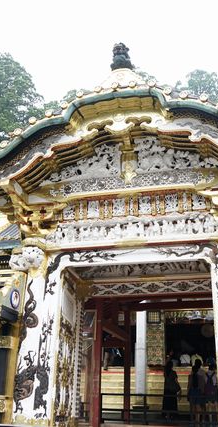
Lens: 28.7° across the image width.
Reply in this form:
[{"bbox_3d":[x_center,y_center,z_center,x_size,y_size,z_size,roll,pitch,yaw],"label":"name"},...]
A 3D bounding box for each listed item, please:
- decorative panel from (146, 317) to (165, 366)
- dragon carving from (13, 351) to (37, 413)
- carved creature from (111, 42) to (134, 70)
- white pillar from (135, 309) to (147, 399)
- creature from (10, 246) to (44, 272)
[{"bbox_3d":[1.805,4.878,16.316,0.734,1.776,0.080,-6,-24,18],"label":"decorative panel"},{"bbox_3d":[-1.172,2.353,5.977,0.330,0.820,0.100,-5,-22,16],"label":"dragon carving"},{"bbox_3d":[0.221,-2.557,6.973,0.320,0.470,0.330,-5,-22,16],"label":"carved creature"},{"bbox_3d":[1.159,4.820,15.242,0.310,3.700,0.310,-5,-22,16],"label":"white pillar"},{"bbox_3d":[-1.249,0.714,6.661,0.570,0.370,0.380,-5,-22,16],"label":"creature"}]

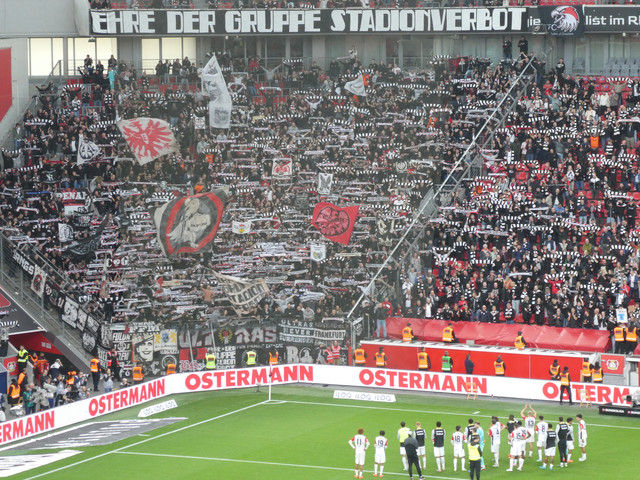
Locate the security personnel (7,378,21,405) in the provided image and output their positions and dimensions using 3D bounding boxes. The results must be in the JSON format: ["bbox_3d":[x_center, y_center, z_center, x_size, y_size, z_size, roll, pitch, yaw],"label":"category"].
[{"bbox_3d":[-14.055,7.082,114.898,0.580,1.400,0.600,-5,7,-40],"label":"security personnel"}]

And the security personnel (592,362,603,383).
[{"bbox_3d":[12.790,6.513,114.839,0.560,1.800,0.380,1,6,14],"label":"security personnel"}]

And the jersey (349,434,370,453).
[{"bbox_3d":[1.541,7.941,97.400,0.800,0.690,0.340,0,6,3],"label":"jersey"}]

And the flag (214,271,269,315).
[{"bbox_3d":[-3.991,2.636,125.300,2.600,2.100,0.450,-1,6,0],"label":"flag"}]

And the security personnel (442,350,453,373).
[{"bbox_3d":[6.006,6.143,117.538,0.560,1.800,0.400,2,6,26],"label":"security personnel"}]

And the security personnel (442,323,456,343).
[{"bbox_3d":[6.374,4.591,122.560,0.550,1.000,0.620,3,7,33],"label":"security personnel"}]

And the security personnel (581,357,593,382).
[{"bbox_3d":[12.246,6.338,114.725,0.560,1.800,0.400,2,6,26],"label":"security personnel"}]

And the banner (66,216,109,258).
[{"bbox_3d":[-11.907,-0.128,127.823,2.150,2.100,0.400,-1,6,0],"label":"banner"}]

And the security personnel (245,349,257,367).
[{"bbox_3d":[-3.320,6.098,121.442,0.580,1.800,0.380,-2,6,-10],"label":"security personnel"}]

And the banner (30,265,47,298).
[{"bbox_3d":[-14.257,2.094,126.686,0.080,1.280,0.980,-6,28,-43],"label":"banner"}]

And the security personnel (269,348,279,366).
[{"bbox_3d":[-2.204,6.074,118.758,0.560,1.800,0.400,0,6,7],"label":"security personnel"}]

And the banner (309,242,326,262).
[{"bbox_3d":[-0.126,0.632,126.115,0.850,1.000,0.100,-1,6,0],"label":"banner"}]

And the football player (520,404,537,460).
[{"bbox_3d":[8.434,7.715,101.011,0.640,2.150,0.450,-1,6,-5],"label":"football player"}]

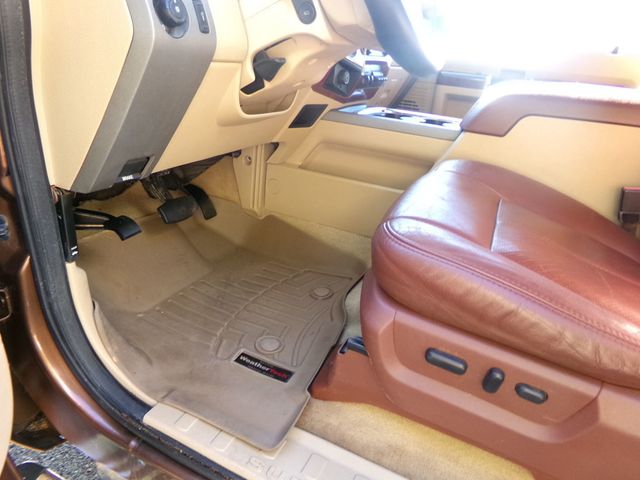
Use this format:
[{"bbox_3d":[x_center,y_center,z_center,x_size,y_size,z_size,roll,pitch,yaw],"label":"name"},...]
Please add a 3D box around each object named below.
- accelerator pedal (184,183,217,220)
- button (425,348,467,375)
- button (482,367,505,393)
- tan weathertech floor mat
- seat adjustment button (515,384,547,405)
[{"bbox_3d":[-0.352,-0.114,1.325,0.032,0.120,0.050,-10,26,38],"label":"accelerator pedal"},{"bbox_3d":[0.195,0.189,0.689,0.065,0.019,0.014,14,39,25],"label":"button"},{"bbox_3d":[0.257,0.207,0.661,0.026,0.040,0.016,14,39,25],"label":"button"},{"bbox_3d":[-0.226,0.082,1.135,0.640,0.220,0.630,14,39,25],"label":"tan weathertech floor mat"},{"bbox_3d":[0.305,0.220,0.638,0.043,0.018,0.014,14,39,25],"label":"seat adjustment button"}]

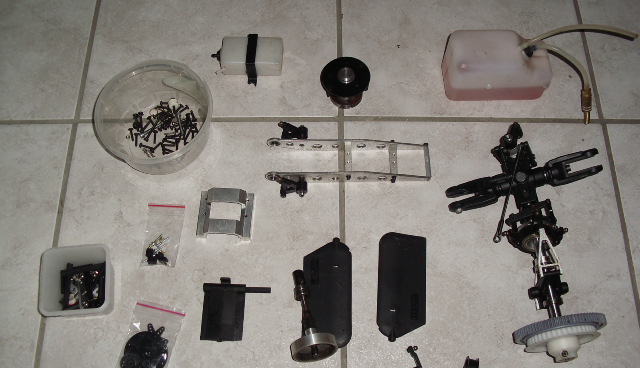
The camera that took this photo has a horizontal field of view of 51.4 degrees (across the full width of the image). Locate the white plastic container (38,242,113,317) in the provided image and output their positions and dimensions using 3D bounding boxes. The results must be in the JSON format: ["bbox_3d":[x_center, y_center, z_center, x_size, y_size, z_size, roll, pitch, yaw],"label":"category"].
[{"bbox_3d":[-0.235,0.102,0.659,0.067,0.045,0.068,-5,65,-3],"label":"white plastic container"}]

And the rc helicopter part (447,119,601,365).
[{"bbox_3d":[0.219,0.043,0.666,0.159,0.093,0.258,-4,66,-2],"label":"rc helicopter part"}]

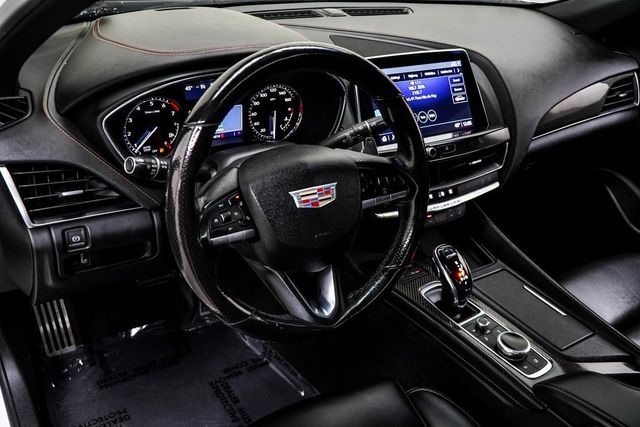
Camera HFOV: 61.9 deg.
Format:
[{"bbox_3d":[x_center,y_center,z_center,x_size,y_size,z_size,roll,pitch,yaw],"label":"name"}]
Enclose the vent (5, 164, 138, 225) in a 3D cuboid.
[{"bbox_3d":[-0.286,-0.030,0.639,0.145,0.072,0.040,-14,13,-30],"label":"vent"}]

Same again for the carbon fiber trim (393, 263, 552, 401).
[{"bbox_3d":[0.246,0.173,0.850,0.105,0.028,0.310,-14,28,-30],"label":"carbon fiber trim"}]

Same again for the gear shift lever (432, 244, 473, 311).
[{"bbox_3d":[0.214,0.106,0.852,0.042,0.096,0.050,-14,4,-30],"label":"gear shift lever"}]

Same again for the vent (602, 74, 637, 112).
[{"bbox_3d":[0.696,-0.278,1.233,0.125,0.070,0.040,-14,13,-30],"label":"vent"}]

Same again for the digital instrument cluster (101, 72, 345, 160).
[{"bbox_3d":[-0.131,-0.161,0.849,0.395,0.120,0.040,-14,11,-30],"label":"digital instrument cluster"}]

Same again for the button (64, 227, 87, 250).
[{"bbox_3d":[-0.293,0.029,0.643,0.023,0.025,0.012,-14,26,-30],"label":"button"}]

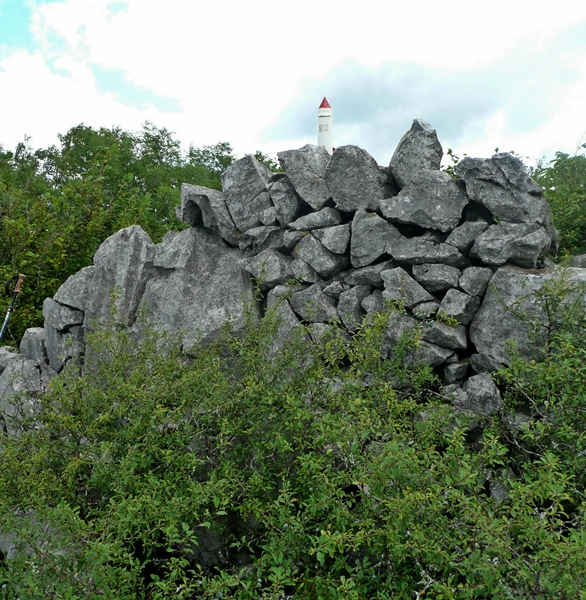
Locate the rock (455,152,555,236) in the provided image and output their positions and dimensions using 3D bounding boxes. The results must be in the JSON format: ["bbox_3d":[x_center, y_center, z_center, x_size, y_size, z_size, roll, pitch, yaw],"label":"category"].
[{"bbox_3d":[1.589,-0.794,4.850,0.721,0.604,0.550,0,2,0],"label":"rock"}]

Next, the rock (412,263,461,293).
[{"bbox_3d":[1.042,-0.163,4.700,0.358,0.215,0.270,0,2,0],"label":"rock"}]

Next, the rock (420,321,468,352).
[{"bbox_3d":[1.077,0.252,4.600,0.322,0.210,0.280,0,2,0],"label":"rock"}]

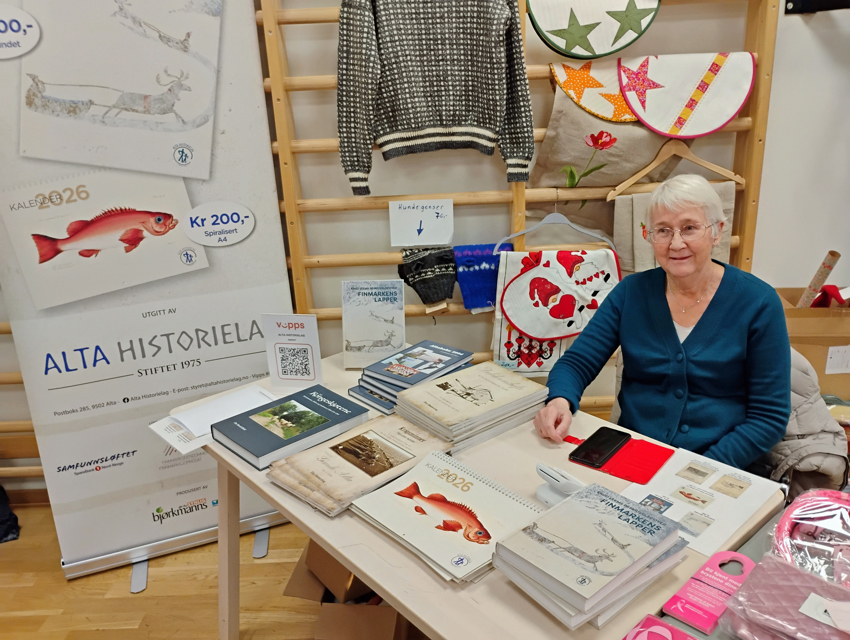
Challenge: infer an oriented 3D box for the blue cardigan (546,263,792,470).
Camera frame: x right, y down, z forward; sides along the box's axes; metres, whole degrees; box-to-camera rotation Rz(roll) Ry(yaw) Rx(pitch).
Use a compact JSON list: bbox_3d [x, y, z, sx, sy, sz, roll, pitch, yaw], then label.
[{"bbox_3d":[0.562,0.170,1.589,0.500,0.580,0.370,11,24,36],"label":"blue cardigan"}]

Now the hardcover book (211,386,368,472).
[{"bbox_3d":[-0.309,0.243,1.610,0.297,0.031,0.212,-19,25,-39],"label":"hardcover book"}]

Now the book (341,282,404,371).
[{"bbox_3d":[-0.140,0.011,1.932,0.172,0.243,0.027,-1,2,5],"label":"book"}]

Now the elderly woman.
[{"bbox_3d":[0.490,0.339,1.538,0.510,1.270,0.620,11,24,36],"label":"elderly woman"}]

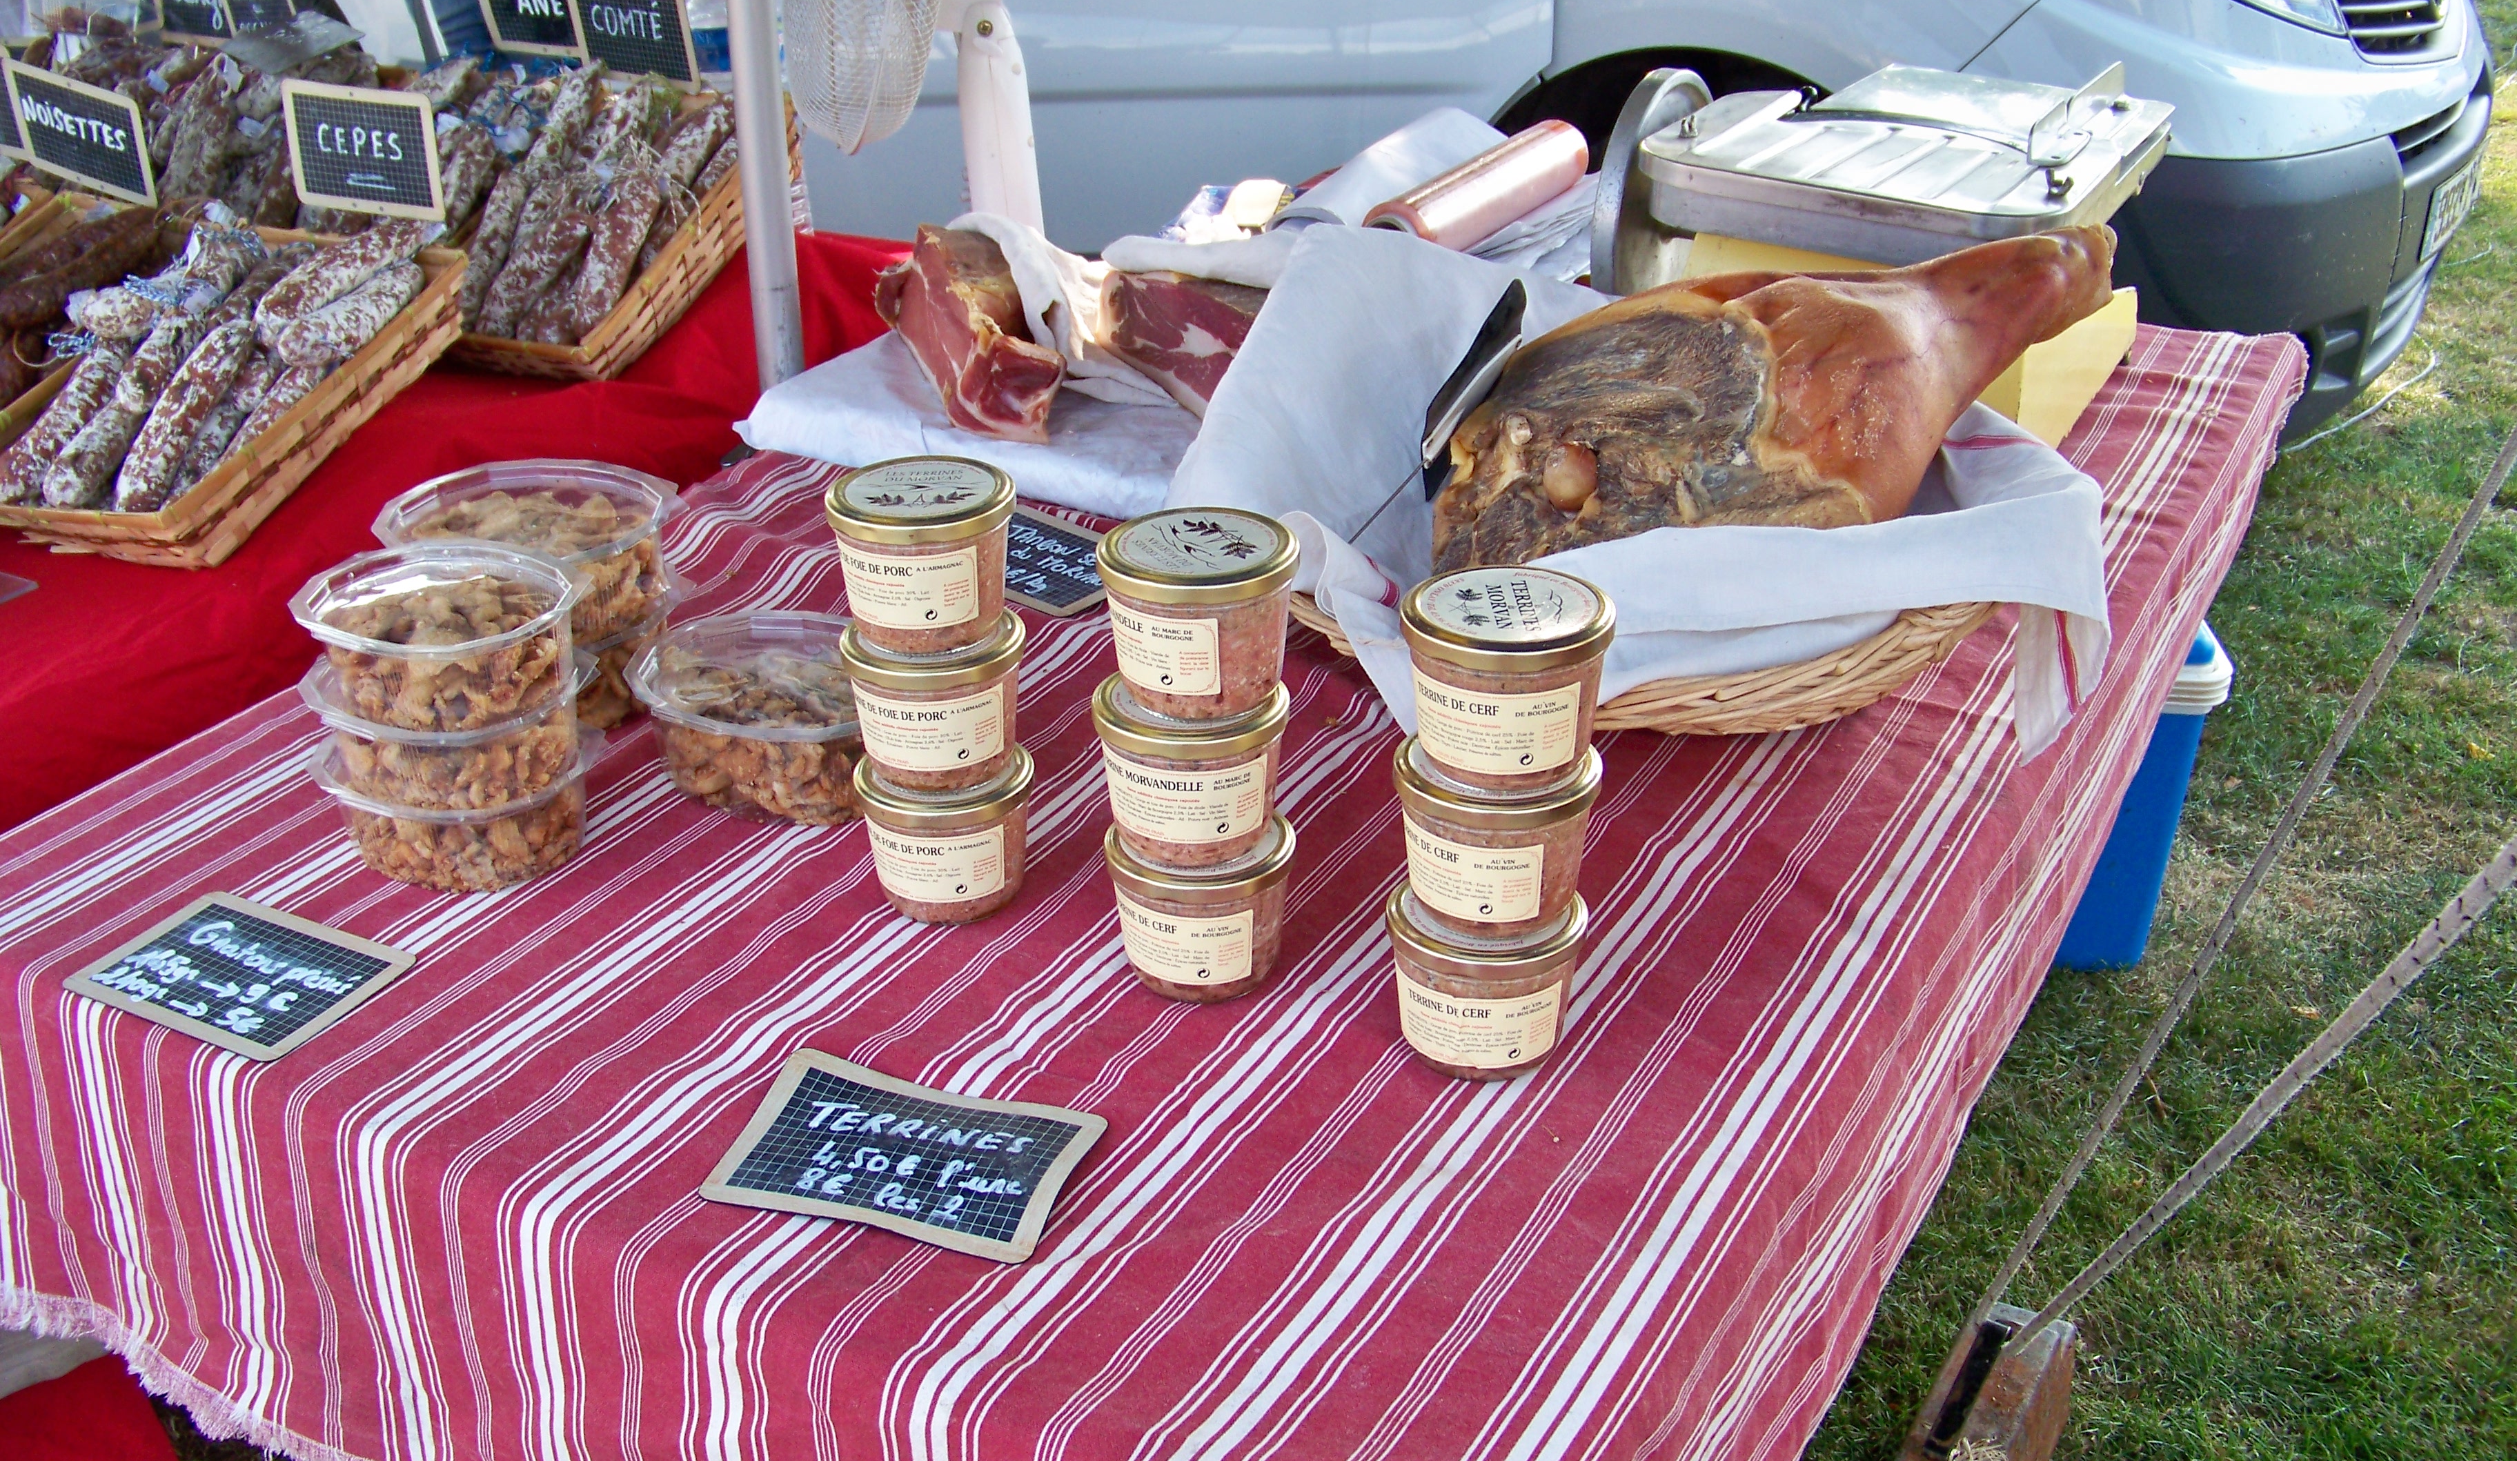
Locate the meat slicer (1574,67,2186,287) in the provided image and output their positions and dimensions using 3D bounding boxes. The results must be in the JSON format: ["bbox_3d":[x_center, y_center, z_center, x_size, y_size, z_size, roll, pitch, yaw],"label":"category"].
[{"bbox_3d":[0.445,-0.361,1.754,0.350,0.250,0.380,14,31,27],"label":"meat slicer"}]

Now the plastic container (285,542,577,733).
[{"bbox_3d":[-0.400,-0.048,1.185,0.143,0.049,0.132,-6,27,-10],"label":"plastic container"}]

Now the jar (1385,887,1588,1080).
[{"bbox_3d":[0.099,0.107,1.040,0.086,0.071,0.086,-1,27,0],"label":"jar"}]

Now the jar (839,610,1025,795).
[{"bbox_3d":[-0.152,-0.014,1.142,0.087,0.072,0.087,0,27,0],"label":"jar"}]

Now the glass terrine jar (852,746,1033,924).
[{"bbox_3d":[-0.149,0.050,1.164,0.086,0.071,0.086,-1,27,0],"label":"glass terrine jar"}]

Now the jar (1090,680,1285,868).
[{"bbox_3d":[-0.029,0.017,1.062,0.086,0.071,0.086,-1,27,0],"label":"jar"}]

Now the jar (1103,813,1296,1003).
[{"bbox_3d":[-0.026,0.081,1.109,0.087,0.072,0.087,0,27,0],"label":"jar"}]

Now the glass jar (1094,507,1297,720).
[{"bbox_3d":[-0.025,-0.047,1.032,0.086,0.071,0.086,-1,27,0],"label":"glass jar"}]

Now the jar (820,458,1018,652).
[{"bbox_3d":[-0.154,-0.078,1.110,0.087,0.072,0.087,0,27,0],"label":"jar"}]

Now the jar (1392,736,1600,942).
[{"bbox_3d":[0.101,0.044,1.021,0.087,0.072,0.087,0,27,0],"label":"jar"}]

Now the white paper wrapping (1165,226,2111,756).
[{"bbox_3d":[0.207,-0.160,1.423,0.520,0.204,0.398,-1,27,0],"label":"white paper wrapping"}]

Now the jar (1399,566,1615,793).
[{"bbox_3d":[0.101,-0.019,0.975,0.086,0.071,0.086,-1,27,0],"label":"jar"}]

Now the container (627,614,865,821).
[{"bbox_3d":[-0.255,-0.003,1.291,0.154,0.061,0.154,-6,27,-11],"label":"container"}]

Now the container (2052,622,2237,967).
[{"bbox_3d":[0.750,0.029,2.499,0.380,0.370,0.300,1,27,3],"label":"container"}]

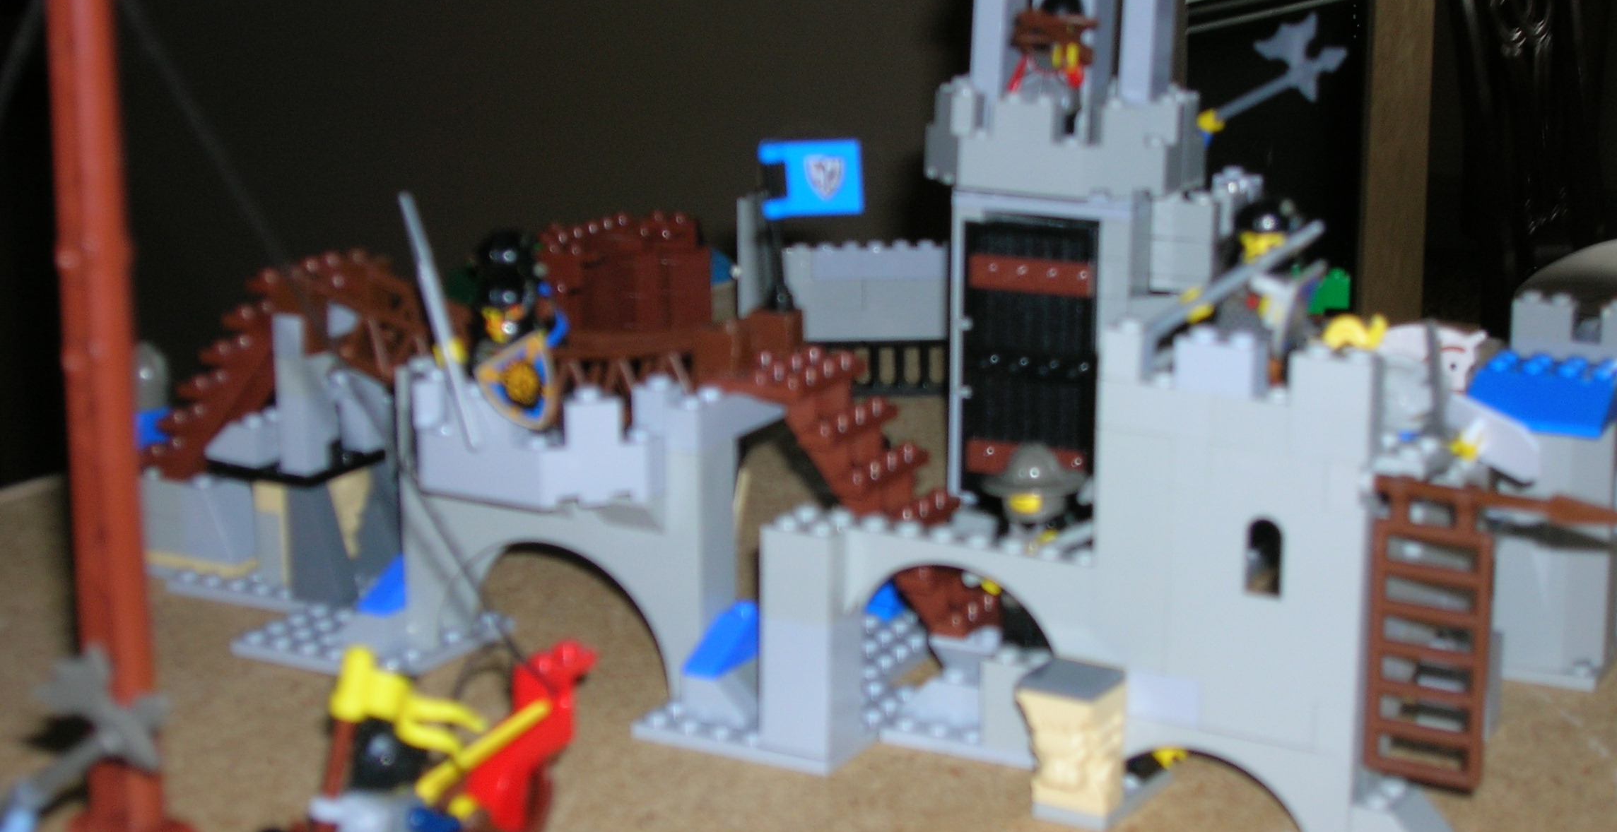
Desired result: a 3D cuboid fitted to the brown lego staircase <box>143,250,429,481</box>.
[{"bbox_3d":[-0.136,-0.012,0.677,0.061,0.054,0.032,7,15,28],"label":"brown lego staircase"}]

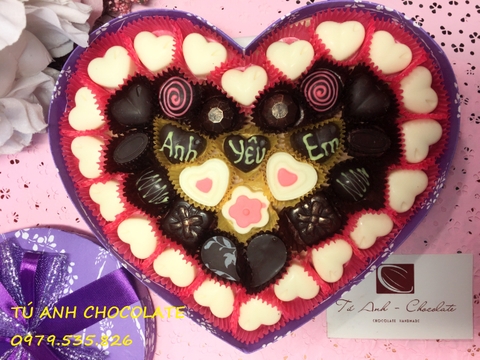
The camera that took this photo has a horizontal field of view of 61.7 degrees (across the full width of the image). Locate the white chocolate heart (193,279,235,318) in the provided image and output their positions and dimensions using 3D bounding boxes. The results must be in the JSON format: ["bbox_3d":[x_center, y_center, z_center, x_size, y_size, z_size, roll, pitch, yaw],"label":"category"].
[{"bbox_3d":[-0.014,0.077,0.260,0.028,0.013,0.025,32,98,2],"label":"white chocolate heart"}]

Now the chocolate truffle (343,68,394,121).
[{"bbox_3d":[0.073,-0.048,0.228,0.026,0.015,0.027,-44,92,2],"label":"chocolate truffle"}]

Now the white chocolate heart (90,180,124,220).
[{"bbox_3d":[-0.074,0.010,0.239,0.022,0.015,0.025,-28,93,1],"label":"white chocolate heart"}]

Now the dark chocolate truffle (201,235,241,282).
[{"bbox_3d":[-0.012,0.050,0.254,0.022,0.015,0.030,-28,92,8],"label":"dark chocolate truffle"}]

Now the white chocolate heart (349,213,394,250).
[{"bbox_3d":[0.077,0.029,0.242,0.027,0.014,0.024,-44,89,6],"label":"white chocolate heart"}]

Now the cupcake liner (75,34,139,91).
[{"bbox_3d":[-0.075,-0.067,0.237,0.034,0.022,0.033,0,93,0],"label":"cupcake liner"}]

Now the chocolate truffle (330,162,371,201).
[{"bbox_3d":[0.065,0.002,0.238,0.023,0.018,0.023,0,93,0],"label":"chocolate truffle"}]

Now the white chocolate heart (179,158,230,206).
[{"bbox_3d":[-0.019,0.002,0.236,0.029,0.014,0.026,-19,93,1],"label":"white chocolate heart"}]

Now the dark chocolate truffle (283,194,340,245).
[{"bbox_3d":[0.046,0.024,0.245,0.025,0.017,0.025,-30,92,9],"label":"dark chocolate truffle"}]

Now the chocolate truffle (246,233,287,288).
[{"bbox_3d":[0.015,0.045,0.233,0.021,0.015,0.029,25,93,-1],"label":"chocolate truffle"}]

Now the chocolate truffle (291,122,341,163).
[{"bbox_3d":[0.046,-0.022,0.241,0.029,0.015,0.026,-9,93,5],"label":"chocolate truffle"}]

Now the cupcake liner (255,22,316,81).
[{"bbox_3d":[0.026,-0.074,0.239,0.035,0.019,0.034,0,89,0],"label":"cupcake liner"}]

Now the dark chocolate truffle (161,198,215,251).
[{"bbox_3d":[-0.032,0.028,0.249,0.023,0.016,0.024,35,95,2],"label":"dark chocolate truffle"}]

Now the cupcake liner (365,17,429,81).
[{"bbox_3d":[0.084,-0.070,0.225,0.033,0.020,0.033,0,93,0],"label":"cupcake liner"}]

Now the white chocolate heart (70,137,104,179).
[{"bbox_3d":[-0.097,-0.016,0.260,0.025,0.013,0.028,-21,93,8],"label":"white chocolate heart"}]

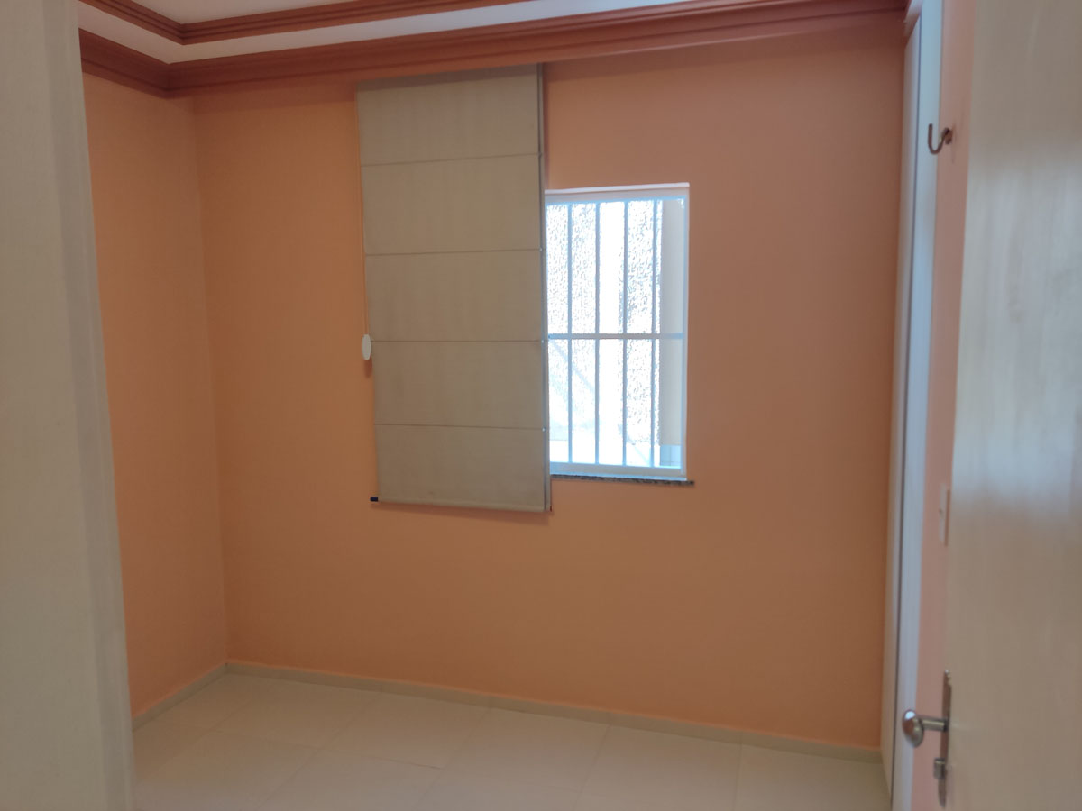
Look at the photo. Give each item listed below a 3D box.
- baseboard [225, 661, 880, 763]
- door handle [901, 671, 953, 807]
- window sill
[{"bbox_3d":[-0.106,1.184,3.081,2.668,0.051,0.012,1,6,17],"label":"baseboard"},{"bbox_3d":[0.484,0.426,0.990,0.054,0.164,0.060,1,6,17],"label":"door handle"},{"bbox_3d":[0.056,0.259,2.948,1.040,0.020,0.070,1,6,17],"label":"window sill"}]

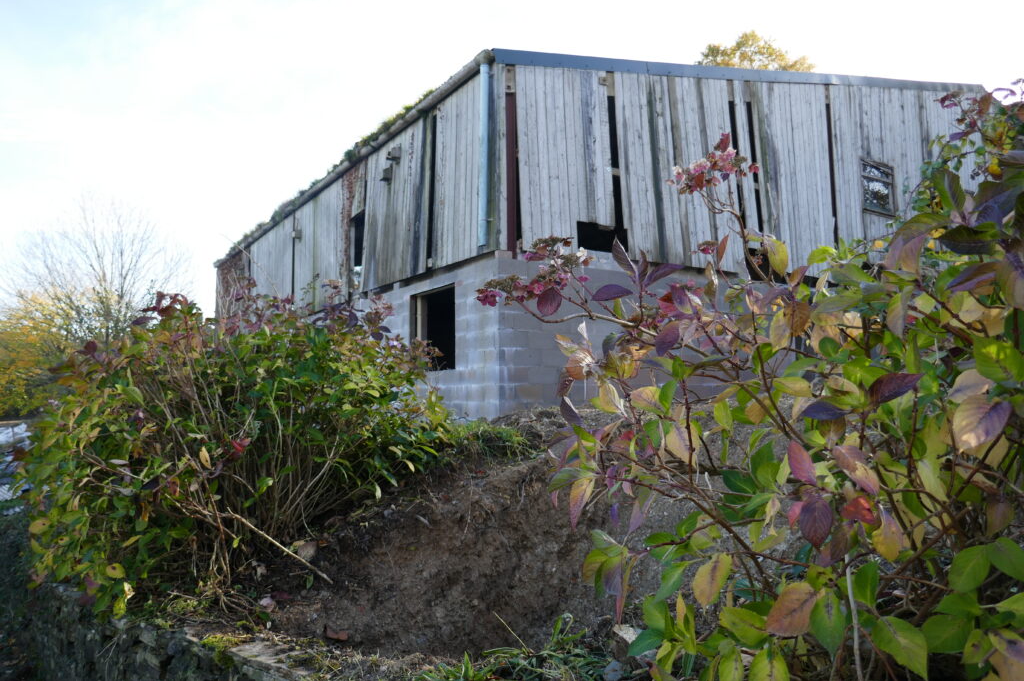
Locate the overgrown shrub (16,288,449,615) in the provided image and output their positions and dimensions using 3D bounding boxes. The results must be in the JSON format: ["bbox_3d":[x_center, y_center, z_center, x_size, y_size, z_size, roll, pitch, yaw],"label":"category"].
[{"bbox_3d":[-1.268,0.489,3.250,1.950,1.400,1.600,1,-4,-17],"label":"overgrown shrub"}]

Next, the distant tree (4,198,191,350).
[{"bbox_3d":[-18.650,-1.575,32.000,8.600,9.600,8.200,2,-4,-27],"label":"distant tree"}]

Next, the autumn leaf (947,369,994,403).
[{"bbox_3d":[0.915,0.092,1.420,0.098,0.062,0.020,-29,-29,-10],"label":"autumn leaf"}]

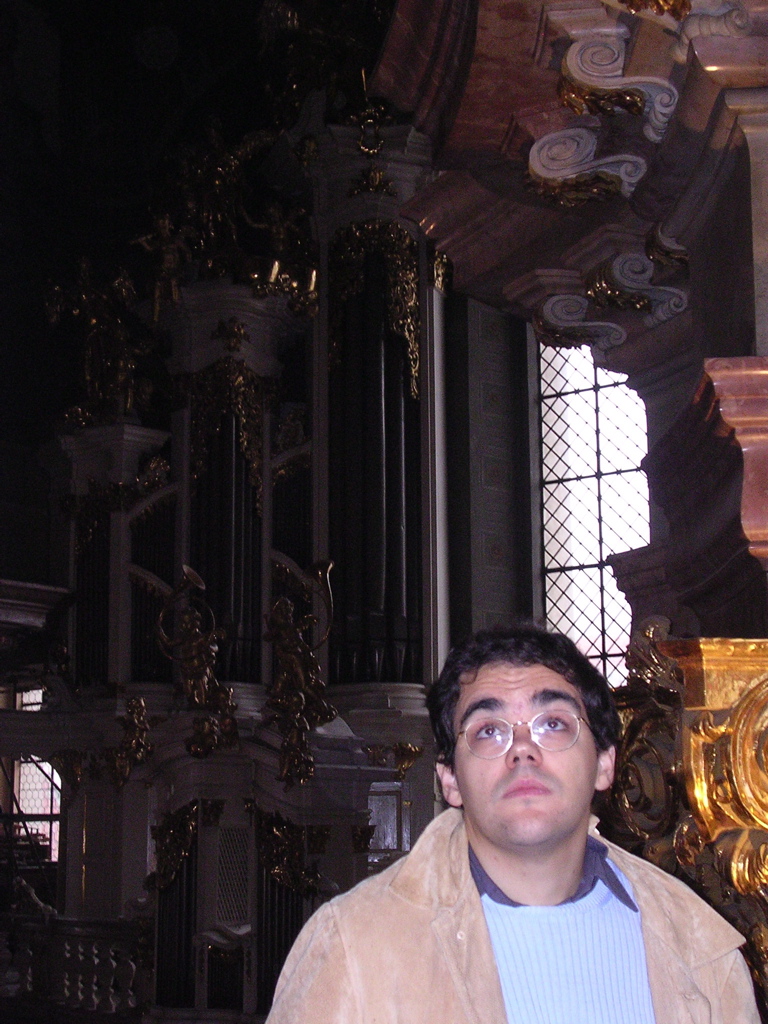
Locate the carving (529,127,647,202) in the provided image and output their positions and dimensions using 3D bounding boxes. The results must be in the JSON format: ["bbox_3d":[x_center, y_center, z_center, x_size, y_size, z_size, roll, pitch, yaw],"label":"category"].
[{"bbox_3d":[1.161,-1.972,10.100,0.590,0.350,0.380,-3,-10,13],"label":"carving"}]

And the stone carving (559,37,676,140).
[{"bbox_3d":[1.211,-2.189,9.200,0.580,0.390,0.450,-1,-10,3],"label":"stone carving"}]

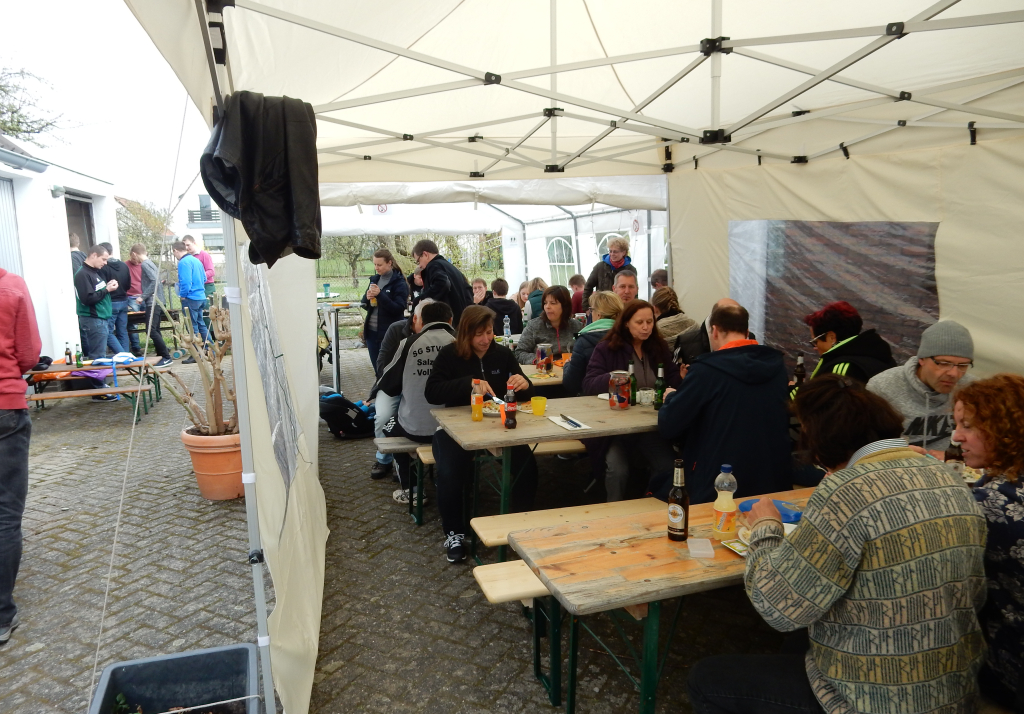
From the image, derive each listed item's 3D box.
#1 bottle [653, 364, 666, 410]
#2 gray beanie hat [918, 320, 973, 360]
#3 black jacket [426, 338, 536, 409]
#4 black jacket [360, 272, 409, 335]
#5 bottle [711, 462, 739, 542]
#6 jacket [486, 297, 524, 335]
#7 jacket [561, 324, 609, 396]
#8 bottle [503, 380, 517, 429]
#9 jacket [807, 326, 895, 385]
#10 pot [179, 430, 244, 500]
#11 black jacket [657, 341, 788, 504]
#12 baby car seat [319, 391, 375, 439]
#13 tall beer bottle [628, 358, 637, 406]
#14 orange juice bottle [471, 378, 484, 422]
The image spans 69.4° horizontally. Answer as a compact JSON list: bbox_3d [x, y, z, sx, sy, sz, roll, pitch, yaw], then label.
[{"bbox_3d":[0.816,0.161,4.040,0.063,0.250,0.063,2,11,12],"label":"bottle"},{"bbox_3d":[1.691,-0.068,2.882,0.200,0.180,0.230,2,22,1],"label":"gray beanie hat"},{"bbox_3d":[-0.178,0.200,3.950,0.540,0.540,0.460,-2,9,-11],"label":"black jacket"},{"bbox_3d":[-1.214,-0.494,7.100,0.500,0.680,0.380,8,13,35],"label":"black jacket"},{"bbox_3d":[0.691,0.469,2.374,0.070,0.245,0.070,3,11,17],"label":"bottle"},{"bbox_3d":[-0.098,-0.350,7.627,0.470,0.620,0.380,-1,8,-3],"label":"jacket"},{"bbox_3d":[0.488,0.133,4.736,0.520,0.620,0.420,-6,12,-29],"label":"jacket"},{"bbox_3d":[-0.004,0.246,3.657,0.061,0.215,0.061,0,10,0],"label":"bottle"},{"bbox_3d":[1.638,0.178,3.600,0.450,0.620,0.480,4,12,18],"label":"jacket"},{"bbox_3d":[-1.990,0.705,5.017,0.500,0.460,0.500,-1,8,0],"label":"pot"},{"bbox_3d":[0.979,0.283,3.406,0.580,0.720,0.500,-2,8,-13],"label":"black jacket"},{"bbox_3d":[-1.435,0.501,6.450,0.680,0.430,0.440,-2,10,-11],"label":"baby car seat"},{"bbox_3d":[0.663,0.138,4.076,0.061,0.242,0.061,-1,8,0],"label":"tall beer bottle"},{"bbox_3d":[-0.176,0.221,3.787,0.061,0.215,0.061,0,10,-3],"label":"orange juice bottle"}]

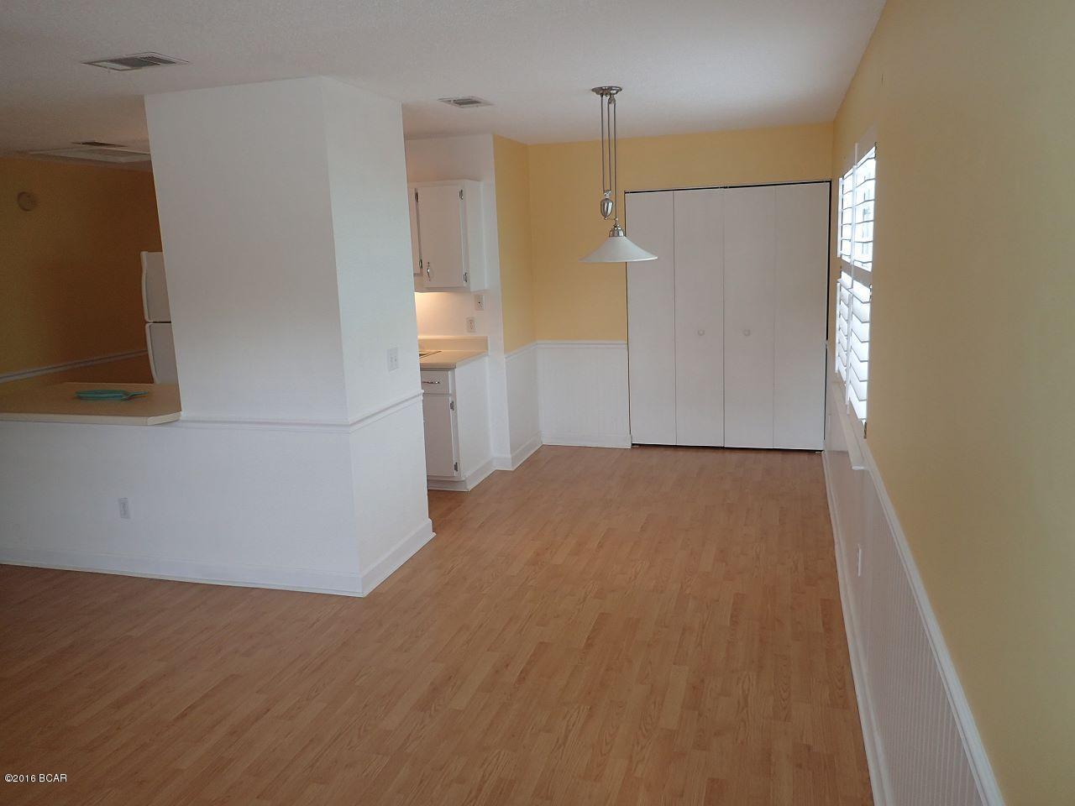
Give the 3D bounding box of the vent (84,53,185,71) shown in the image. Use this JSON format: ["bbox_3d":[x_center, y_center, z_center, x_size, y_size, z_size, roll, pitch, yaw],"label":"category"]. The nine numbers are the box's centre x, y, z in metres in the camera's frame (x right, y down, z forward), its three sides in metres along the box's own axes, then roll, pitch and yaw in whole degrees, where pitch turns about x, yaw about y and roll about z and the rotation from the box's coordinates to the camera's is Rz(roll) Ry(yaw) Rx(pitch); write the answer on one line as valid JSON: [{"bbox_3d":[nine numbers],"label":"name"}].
[{"bbox_3d":[-1.572,-1.329,3.050,0.355,0.020,0.180,1,12,17],"label":"vent"}]

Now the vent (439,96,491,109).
[{"bbox_3d":[-0.380,-1.605,4.165,0.180,0.020,0.300,1,12,17],"label":"vent"}]

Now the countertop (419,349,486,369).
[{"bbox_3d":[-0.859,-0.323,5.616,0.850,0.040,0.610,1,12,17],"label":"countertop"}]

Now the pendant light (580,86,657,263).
[{"bbox_3d":[0.407,-1.179,4.061,0.430,0.875,0.430,1,12,17],"label":"pendant light"}]

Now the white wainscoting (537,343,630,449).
[{"bbox_3d":[0.384,-0.071,6.431,0.775,0.905,0.030,1,12,17],"label":"white wainscoting"}]

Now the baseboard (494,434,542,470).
[{"bbox_3d":[-0.143,0.382,6.274,0.145,0.120,0.800,1,12,17],"label":"baseboard"}]

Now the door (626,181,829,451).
[{"bbox_3d":[1.435,-0.619,6.003,1.475,2.000,0.045,1,12,17],"label":"door"}]

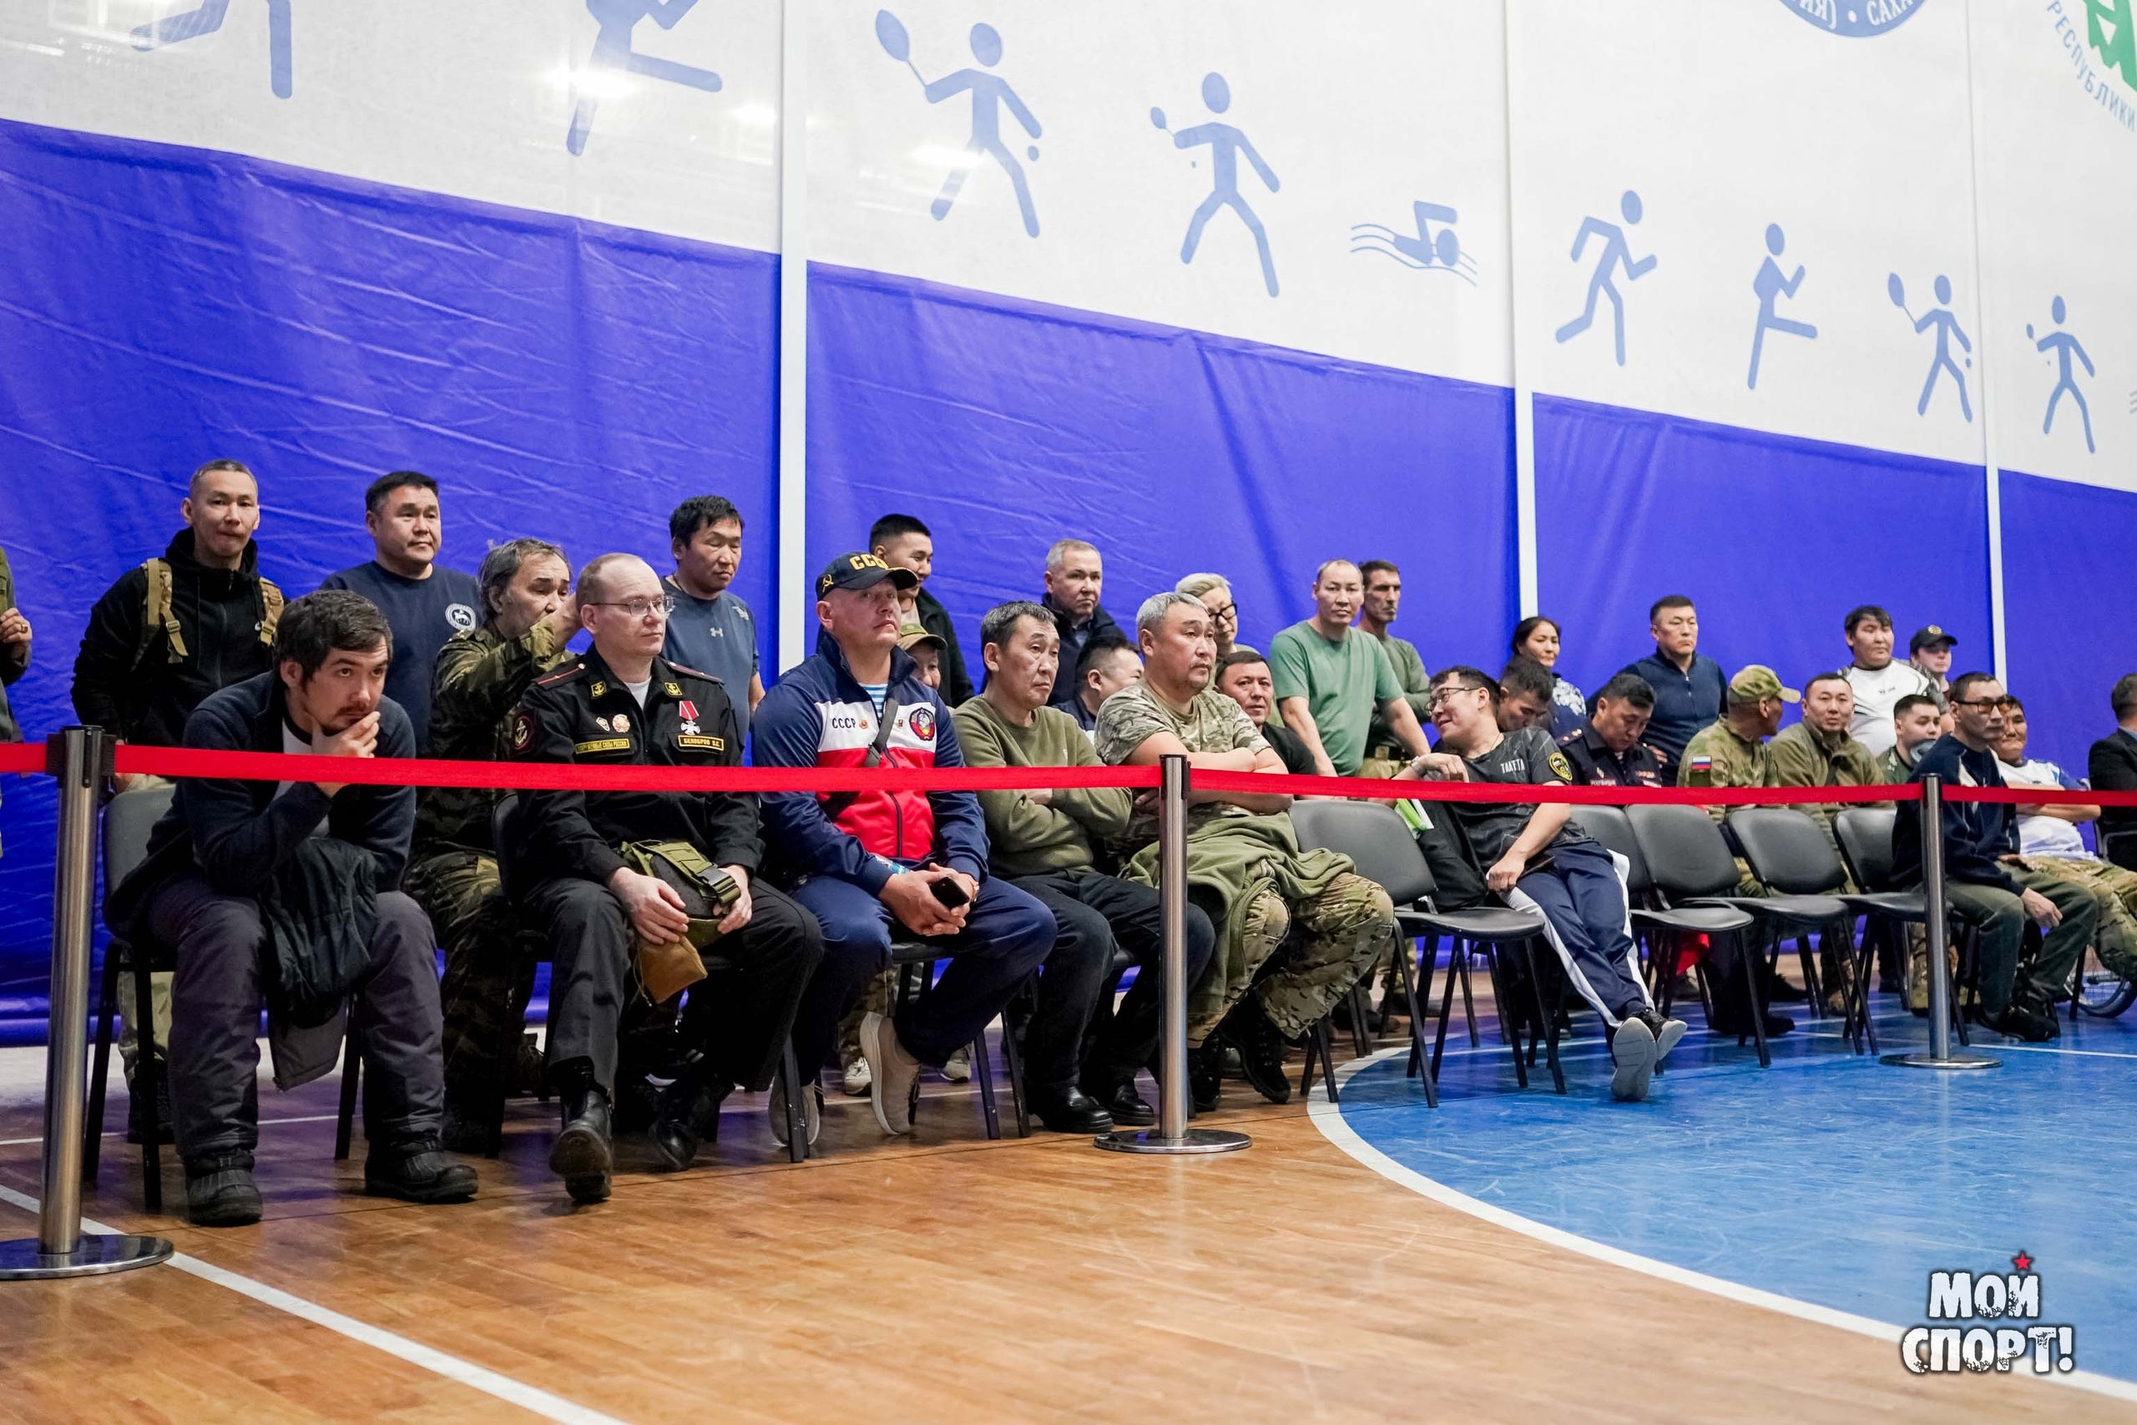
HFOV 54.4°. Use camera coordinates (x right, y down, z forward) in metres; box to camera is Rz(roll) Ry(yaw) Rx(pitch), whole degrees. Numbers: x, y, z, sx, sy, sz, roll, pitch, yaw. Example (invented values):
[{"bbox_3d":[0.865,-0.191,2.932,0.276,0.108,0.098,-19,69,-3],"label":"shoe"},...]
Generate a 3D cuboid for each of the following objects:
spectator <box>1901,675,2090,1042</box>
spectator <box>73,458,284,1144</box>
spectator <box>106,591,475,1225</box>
[{"bbox_3d":[3.269,0.505,7.485,0.560,1.310,0.750,3,-5,-37],"label":"spectator"},{"bbox_3d":[-2.117,0.199,4.991,0.520,1.660,0.360,2,-5,-33],"label":"spectator"},{"bbox_3d":[-1.576,0.361,4.220,0.580,1.220,0.820,2,-5,-33],"label":"spectator"}]

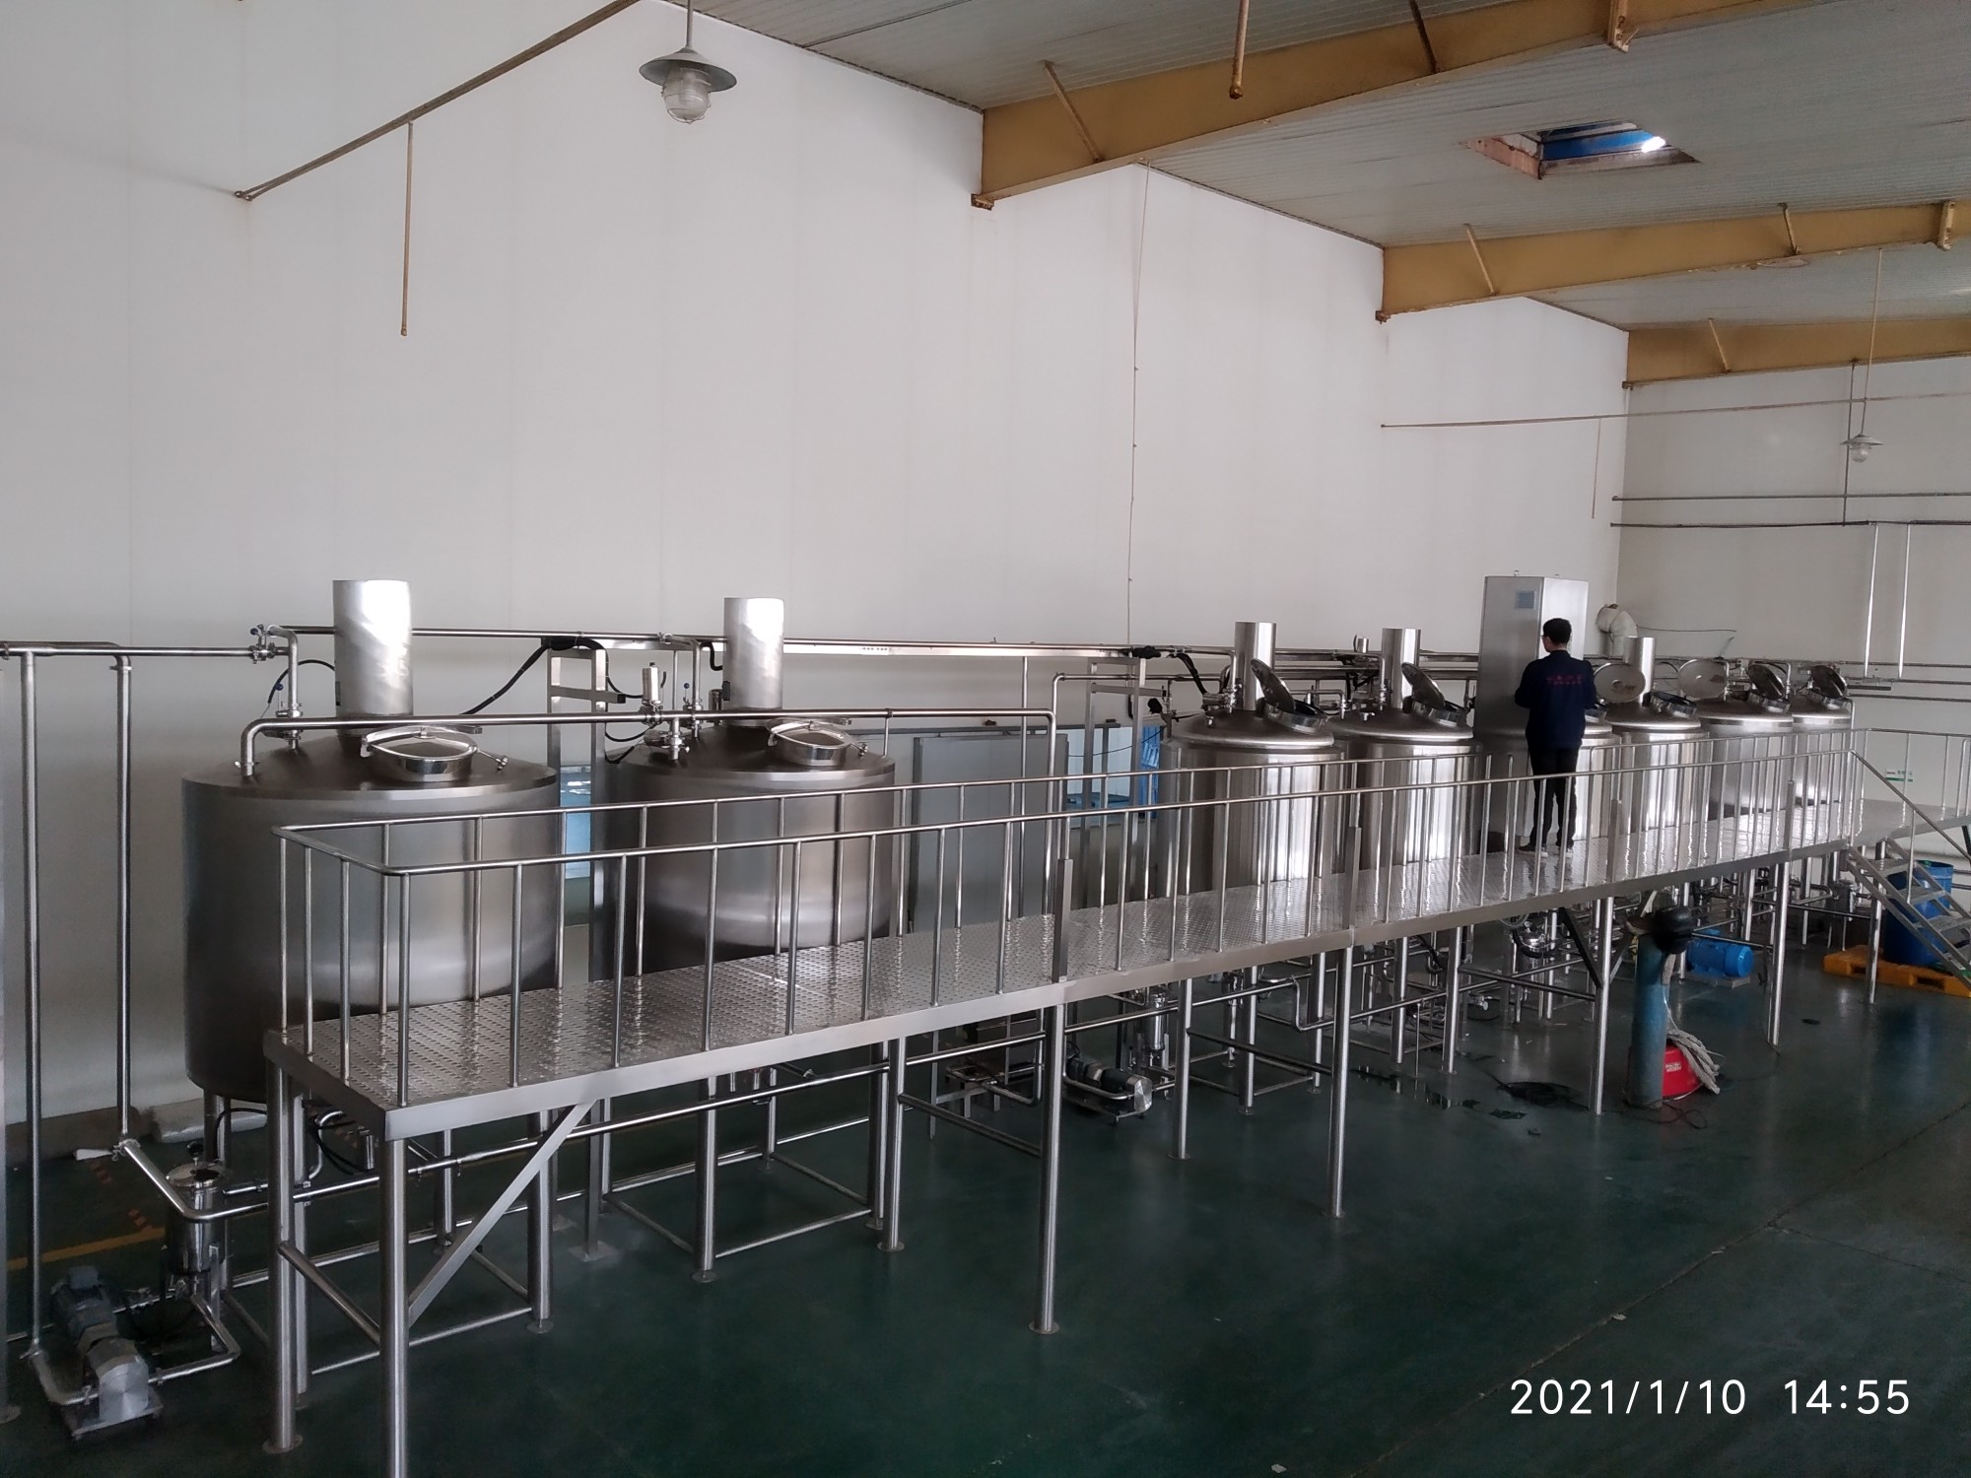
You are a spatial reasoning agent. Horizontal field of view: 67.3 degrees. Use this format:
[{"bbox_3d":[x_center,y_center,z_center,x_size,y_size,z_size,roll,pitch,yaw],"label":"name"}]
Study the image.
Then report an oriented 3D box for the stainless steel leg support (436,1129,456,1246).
[{"bbox_3d":[-2.570,1.849,7.047,0.100,1.194,0.100,-2,5,-42],"label":"stainless steel leg support"}]

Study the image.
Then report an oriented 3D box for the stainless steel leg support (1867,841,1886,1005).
[{"bbox_3d":[7.893,1.627,13.095,0.083,1.446,0.083,-2,5,-42],"label":"stainless steel leg support"}]

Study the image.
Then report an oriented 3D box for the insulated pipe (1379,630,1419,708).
[{"bbox_3d":[3.119,-0.516,11.070,0.272,0.606,0.272,-2,5,-42],"label":"insulated pipe"}]

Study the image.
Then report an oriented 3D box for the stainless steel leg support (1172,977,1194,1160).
[{"bbox_3d":[1.168,1.736,8.616,0.083,1.431,0.083,-2,5,-42],"label":"stainless steel leg support"}]

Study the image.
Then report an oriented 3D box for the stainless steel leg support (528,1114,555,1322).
[{"bbox_3d":[-1.885,1.921,6.298,0.100,1.194,0.100,-2,5,-42],"label":"stainless steel leg support"}]

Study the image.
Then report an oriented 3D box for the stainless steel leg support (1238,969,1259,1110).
[{"bbox_3d":[1.704,1.832,9.585,0.100,1.140,0.100,-2,5,-42],"label":"stainless steel leg support"}]

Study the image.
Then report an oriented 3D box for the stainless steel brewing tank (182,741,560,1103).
[{"bbox_3d":[-2.645,0.746,6.468,1.488,1.516,1.488,-2,5,-42],"label":"stainless steel brewing tank"}]

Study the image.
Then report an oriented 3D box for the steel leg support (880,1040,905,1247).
[{"bbox_3d":[-0.441,1.851,7.410,0.090,1.433,0.090,-2,5,-42],"label":"steel leg support"}]

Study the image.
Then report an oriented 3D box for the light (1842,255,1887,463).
[{"bbox_3d":[7.673,-3.308,12.832,0.360,1.815,0.360,-2,5,-42],"label":"light"}]

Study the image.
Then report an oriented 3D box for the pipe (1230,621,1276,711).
[{"bbox_3d":[1.859,-0.496,10.210,0.258,0.599,0.258,-2,5,-42],"label":"pipe"}]

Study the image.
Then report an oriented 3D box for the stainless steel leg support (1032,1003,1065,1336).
[{"bbox_3d":[0.295,1.903,6.555,0.090,1.476,0.090,-2,5,-42],"label":"stainless steel leg support"}]

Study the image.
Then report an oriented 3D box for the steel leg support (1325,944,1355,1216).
[{"bbox_3d":[1.891,1.814,7.803,0.083,1.431,0.083,-2,5,-42],"label":"steel leg support"}]

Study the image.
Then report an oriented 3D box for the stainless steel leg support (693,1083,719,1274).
[{"bbox_3d":[-1.324,2.045,7.032,0.090,1.052,0.090,1,4,0],"label":"stainless steel leg support"}]

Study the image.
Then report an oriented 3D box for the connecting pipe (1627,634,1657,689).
[{"bbox_3d":[6.208,-0.653,14.073,0.250,0.624,0.250,-2,5,-42],"label":"connecting pipe"}]

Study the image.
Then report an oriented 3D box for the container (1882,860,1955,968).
[{"bbox_3d":[8.961,1.675,14.230,0.560,0.930,0.560,-2,5,-42],"label":"container"}]

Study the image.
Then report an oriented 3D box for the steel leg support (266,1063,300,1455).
[{"bbox_3d":[-2.530,1.848,5.341,0.085,1.431,0.085,-2,5,-42],"label":"steel leg support"}]

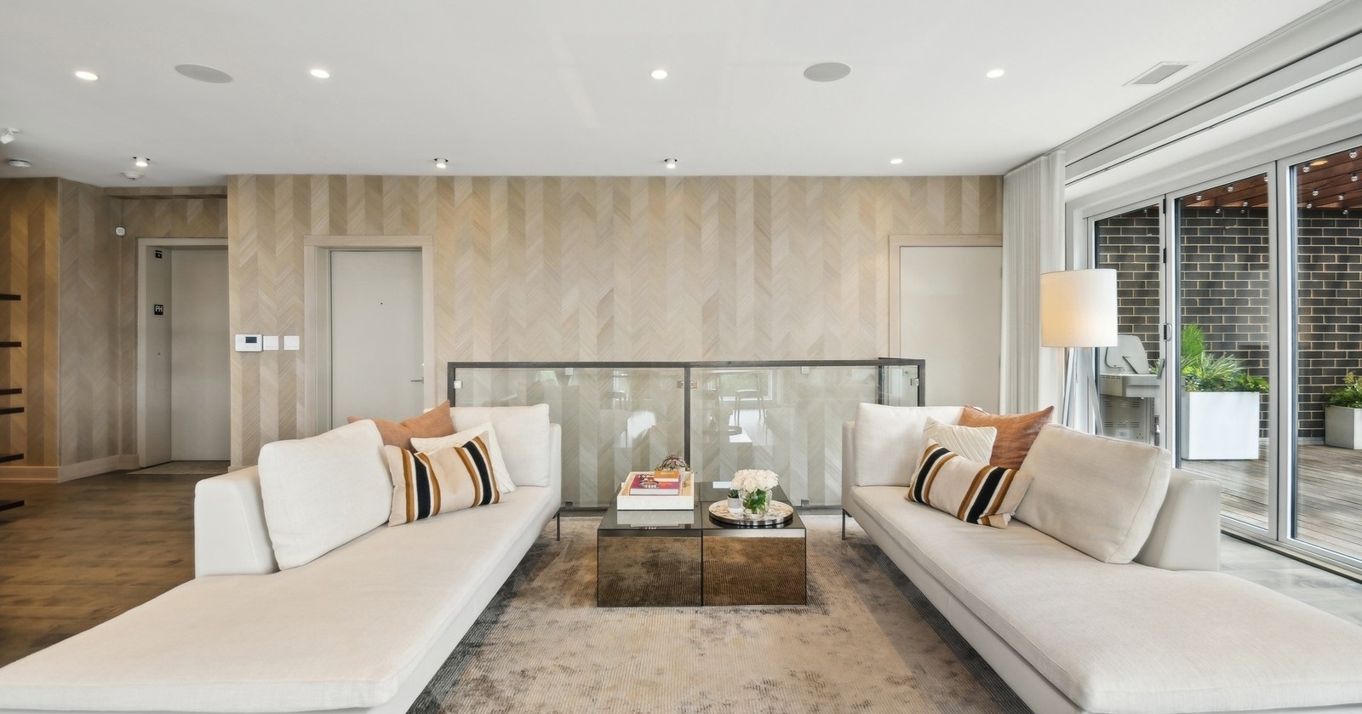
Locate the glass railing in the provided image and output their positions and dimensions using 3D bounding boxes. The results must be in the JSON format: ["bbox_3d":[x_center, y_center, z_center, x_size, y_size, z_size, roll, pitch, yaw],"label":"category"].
[{"bbox_3d":[0.042,0.568,4.565,3.443,1.090,0.915,0,1,0],"label":"glass railing"}]

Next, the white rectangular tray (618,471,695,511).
[{"bbox_3d":[-0.120,0.734,3.140,0.388,0.072,0.520,0,2,1],"label":"white rectangular tray"}]

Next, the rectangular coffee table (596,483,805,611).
[{"bbox_3d":[0.097,0.952,3.024,0.948,0.355,0.891,0,1,0],"label":"rectangular coffee table"}]

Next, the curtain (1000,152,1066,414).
[{"bbox_3d":[2.910,-0.241,4.710,0.210,2.671,0.562,0,1,0],"label":"curtain"}]

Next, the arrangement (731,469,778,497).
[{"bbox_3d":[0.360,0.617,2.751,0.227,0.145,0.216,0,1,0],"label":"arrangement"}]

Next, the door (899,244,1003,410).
[{"bbox_3d":[2.381,0.057,5.036,0.901,2.077,0.050,0,1,0],"label":"door"}]

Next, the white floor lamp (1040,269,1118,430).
[{"bbox_3d":[2.505,0.293,3.578,0.471,1.663,0.471,0,1,0],"label":"white floor lamp"}]

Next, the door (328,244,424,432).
[{"bbox_3d":[-2.759,0.058,5.287,0.925,2.086,0.050,0,1,0],"label":"door"}]

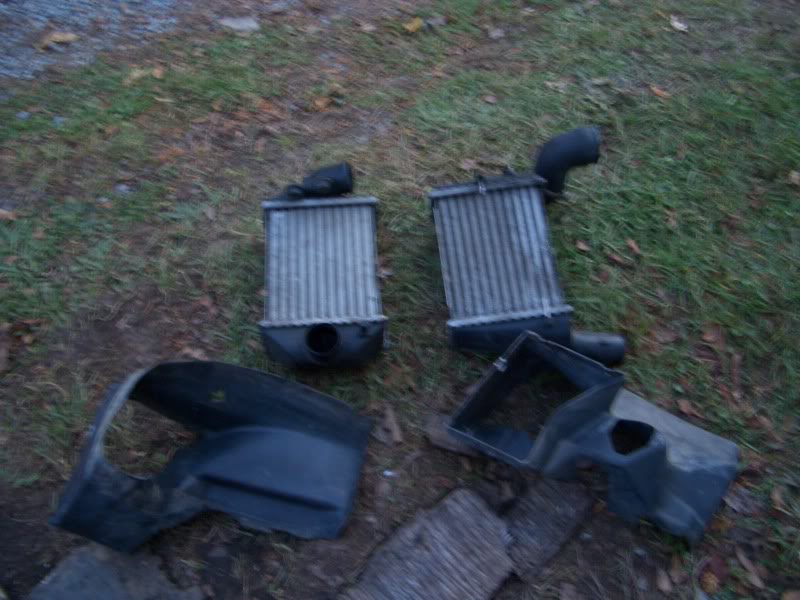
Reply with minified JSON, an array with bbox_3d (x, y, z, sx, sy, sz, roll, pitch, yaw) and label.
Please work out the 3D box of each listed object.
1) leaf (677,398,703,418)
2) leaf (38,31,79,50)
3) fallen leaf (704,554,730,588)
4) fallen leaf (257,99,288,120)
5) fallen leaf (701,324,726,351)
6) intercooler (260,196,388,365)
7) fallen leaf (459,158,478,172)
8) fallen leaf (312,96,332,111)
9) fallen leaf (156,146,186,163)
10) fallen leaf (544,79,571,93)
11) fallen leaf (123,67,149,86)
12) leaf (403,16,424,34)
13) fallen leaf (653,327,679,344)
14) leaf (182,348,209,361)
[{"bbox_3d":[0.476,0.177,1.331,0.042,0.012,0.021,38,68,18],"label":"leaf"},{"bbox_3d":[-0.728,-0.549,1.726,0.082,0.012,0.030,-23,64,-12],"label":"leaf"},{"bbox_3d":[0.469,0.404,1.203,0.032,0.015,0.050,19,62,12],"label":"fallen leaf"},{"bbox_3d":[-0.267,-0.396,1.681,0.061,0.015,0.048,11,61,8],"label":"fallen leaf"},{"bbox_3d":[0.541,0.065,1.397,0.032,0.015,0.042,27,64,16],"label":"fallen leaf"},{"bbox_3d":[-0.134,-0.043,1.418,0.213,0.078,0.336,-3,62,-2],"label":"intercooler"},{"bbox_3d":[0.135,-0.266,1.599,0.037,0.012,0.031,-3,60,0],"label":"fallen leaf"},{"bbox_3d":[-0.158,-0.399,1.644,0.041,0.012,0.028,0,61,0],"label":"fallen leaf"},{"bbox_3d":[-0.447,-0.283,1.581,0.058,0.012,0.024,-25,64,-13],"label":"fallen leaf"},{"bbox_3d":[0.331,-0.451,1.701,0.053,0.012,0.033,8,61,6],"label":"fallen leaf"},{"bbox_3d":[-0.549,-0.463,1.679,0.060,0.012,0.024,-40,69,-19],"label":"fallen leaf"},{"bbox_3d":[0.030,-0.610,1.798,0.055,0.015,0.037,-40,67,-19],"label":"leaf"},{"bbox_3d":[0.460,0.061,1.401,0.043,0.015,0.032,4,60,4],"label":"fallen leaf"},{"bbox_3d":[-0.349,0.092,1.377,0.046,0.012,0.018,15,62,8],"label":"leaf"}]

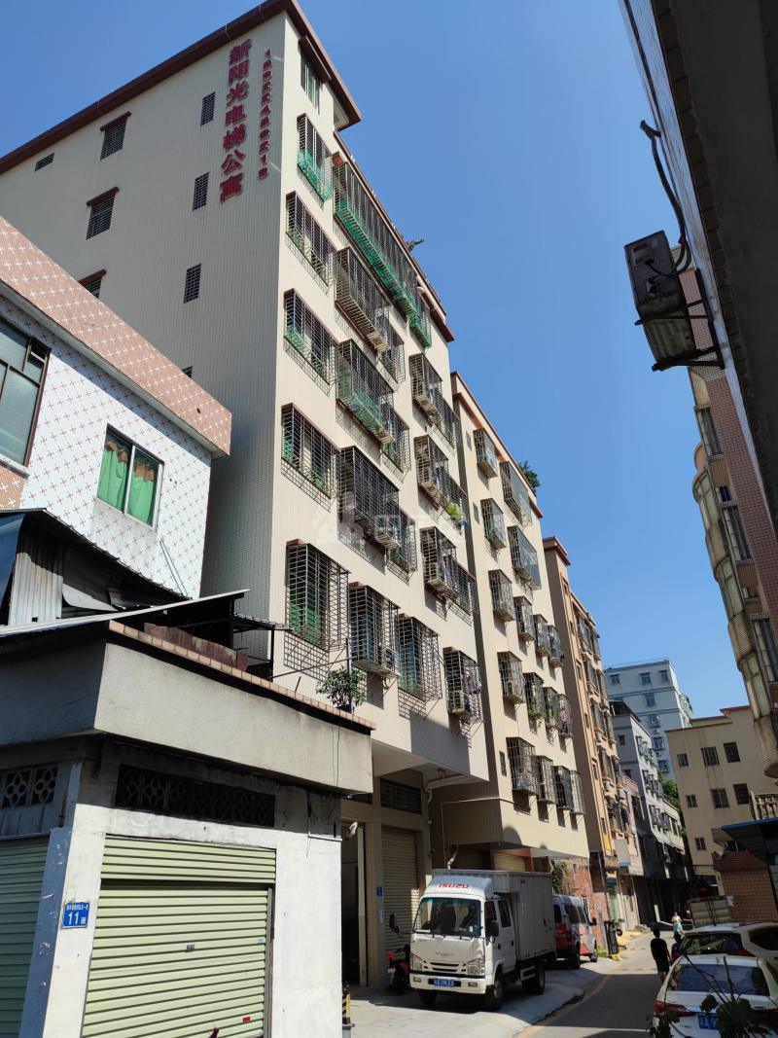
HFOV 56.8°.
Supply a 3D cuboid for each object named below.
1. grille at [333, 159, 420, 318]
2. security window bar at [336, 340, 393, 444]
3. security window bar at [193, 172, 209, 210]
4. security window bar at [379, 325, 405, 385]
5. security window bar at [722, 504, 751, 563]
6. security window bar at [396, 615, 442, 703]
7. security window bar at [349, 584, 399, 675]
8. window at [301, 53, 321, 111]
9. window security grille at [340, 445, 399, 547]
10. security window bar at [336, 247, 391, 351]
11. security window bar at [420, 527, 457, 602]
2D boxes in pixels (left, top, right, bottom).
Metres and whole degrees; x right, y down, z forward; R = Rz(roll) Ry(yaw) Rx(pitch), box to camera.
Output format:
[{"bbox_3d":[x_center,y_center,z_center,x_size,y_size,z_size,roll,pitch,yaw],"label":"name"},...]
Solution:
[{"bbox_3d":[-0.272,-8.638,22.832,0.480,1.953,4.957,-14,-30,23],"label":"grille"},{"bbox_3d":[-0.542,-3.334,19.060,0.470,1.671,2.395,-14,-30,23],"label":"security window bar"},{"bbox_3d":[-4.914,-8.566,18.785,0.440,1.200,0.070,-14,-28,22],"label":"security window bar"},{"bbox_3d":[0.076,-5.071,21.619,0.320,1.400,1.420,-14,-28,22],"label":"security window bar"},{"bbox_3d":[8.855,0.354,18.303,0.380,1.550,0.120,-15,-30,22],"label":"security window bar"},{"bbox_3d":[0.743,3.362,17.215,0.443,1.666,1.508,-15,-30,22],"label":"security window bar"},{"bbox_3d":[-0.261,2.565,16.097,0.450,1.700,1.700,-14,-28,22],"label":"security window bar"},{"bbox_3d":[-2.340,-12.882,21.407,0.150,1.491,1.099,-14,-29,22],"label":"window"},{"bbox_3d":[-0.412,-0.432,17.672,0.440,1.777,2.320,-14,-30,23],"label":"window security grille"},{"bbox_3d":[-0.677,-5.979,19.707,0.463,1.636,2.336,-15,-30,22],"label":"security window bar"},{"bbox_3d":[1.528,1.338,21.158,0.460,1.630,1.660,-14,-28,22],"label":"security window bar"}]

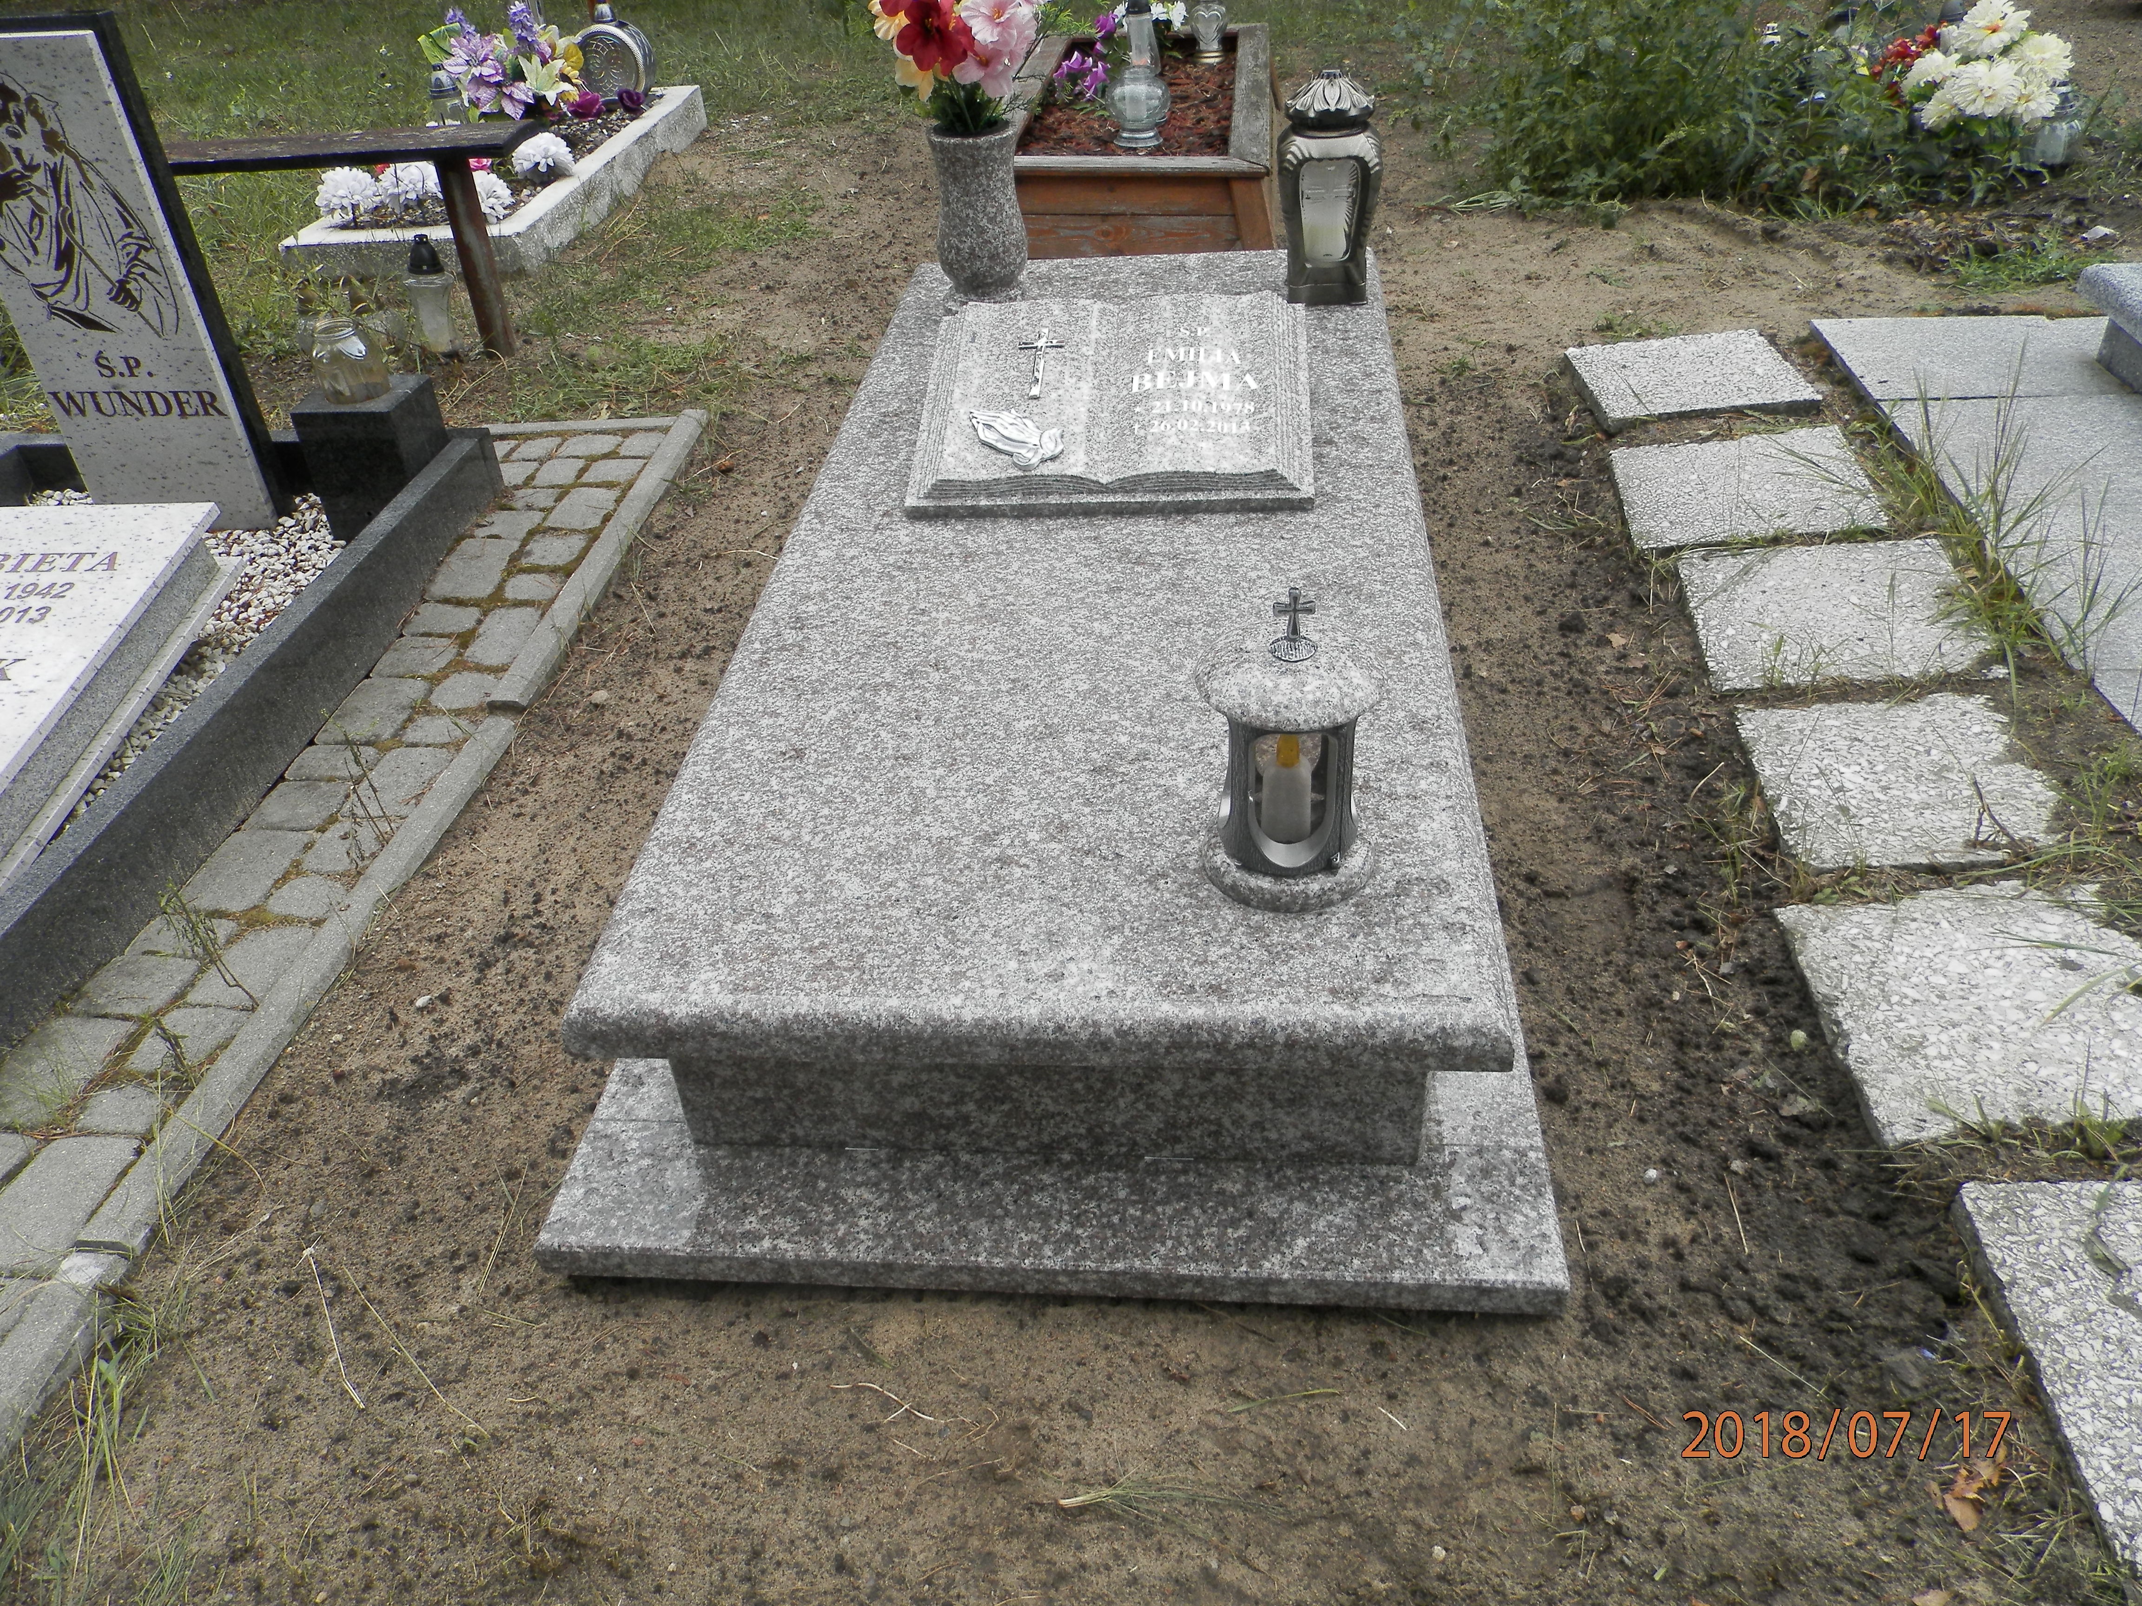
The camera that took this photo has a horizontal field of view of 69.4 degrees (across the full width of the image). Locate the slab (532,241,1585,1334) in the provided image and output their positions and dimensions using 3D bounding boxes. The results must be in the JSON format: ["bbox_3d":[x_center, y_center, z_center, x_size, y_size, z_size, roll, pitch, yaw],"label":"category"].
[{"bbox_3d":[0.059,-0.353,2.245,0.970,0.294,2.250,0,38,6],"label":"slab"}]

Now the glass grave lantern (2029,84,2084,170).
[{"bbox_3d":[2.307,-1.588,3.609,0.105,0.170,0.105,0,38,6],"label":"glass grave lantern"}]

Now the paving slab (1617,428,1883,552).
[{"bbox_3d":[1.121,-0.507,2.594,0.393,0.050,0.364,-1,38,4],"label":"paving slab"}]

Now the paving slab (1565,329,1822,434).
[{"bbox_3d":[1.164,-0.784,2.928,0.384,0.055,0.332,-5,38,0],"label":"paving slab"}]

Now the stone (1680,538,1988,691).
[{"bbox_3d":[1.121,-0.267,2.290,0.389,0.050,0.375,0,38,6],"label":"stone"}]

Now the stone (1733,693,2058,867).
[{"bbox_3d":[1.054,-0.020,1.983,0.350,0.050,0.350,-2,38,3],"label":"stone"}]

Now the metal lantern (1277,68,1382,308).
[{"bbox_3d":[0.452,-1.065,2.671,0.180,0.370,0.175,5,39,13],"label":"metal lantern"}]

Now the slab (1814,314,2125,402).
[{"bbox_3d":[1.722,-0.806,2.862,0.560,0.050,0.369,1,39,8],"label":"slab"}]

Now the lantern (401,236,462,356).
[{"bbox_3d":[-1.479,-1.163,3.531,0.114,0.246,0.114,0,39,6],"label":"lantern"}]

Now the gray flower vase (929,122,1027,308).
[{"bbox_3d":[-0.165,-1.061,2.794,0.170,0.295,0.170,0,38,6],"label":"gray flower vase"}]

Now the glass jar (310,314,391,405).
[{"bbox_3d":[-1.171,-0.724,2.496,0.118,0.125,0.118,-3,38,2],"label":"glass jar"}]

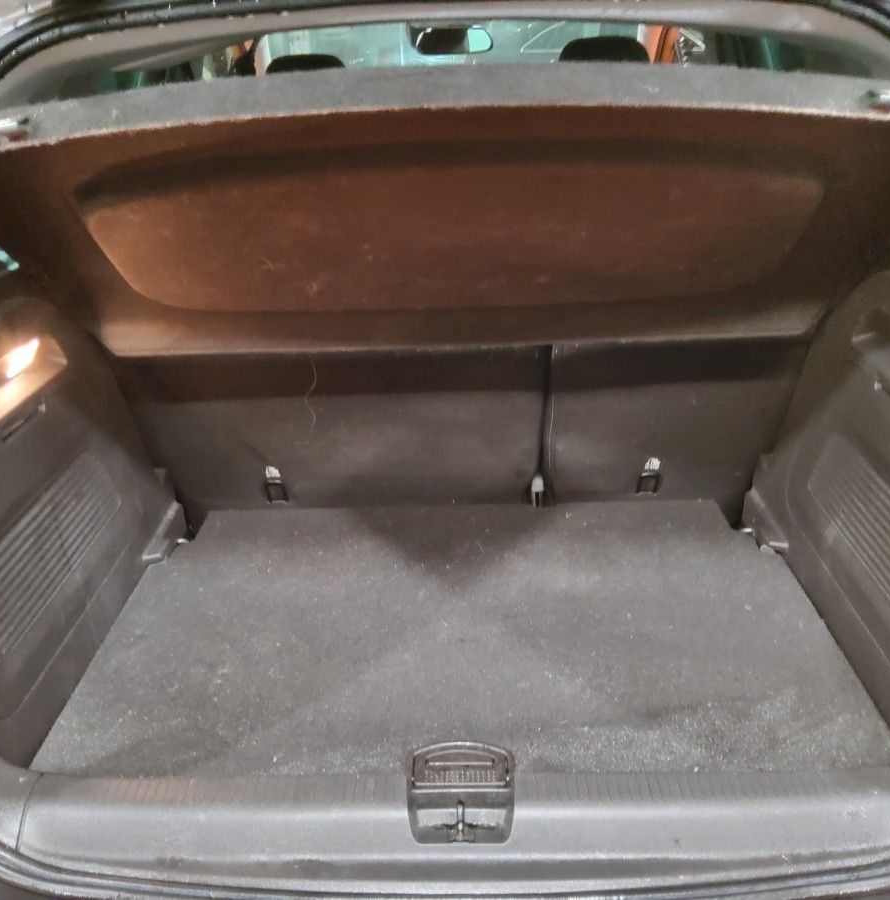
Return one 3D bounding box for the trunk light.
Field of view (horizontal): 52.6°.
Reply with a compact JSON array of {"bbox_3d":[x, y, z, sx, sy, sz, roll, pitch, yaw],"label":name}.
[{"bbox_3d":[-0.539,-0.115,1.140,0.020,0.034,0.068,10,24,-3],"label":"trunk light"}]

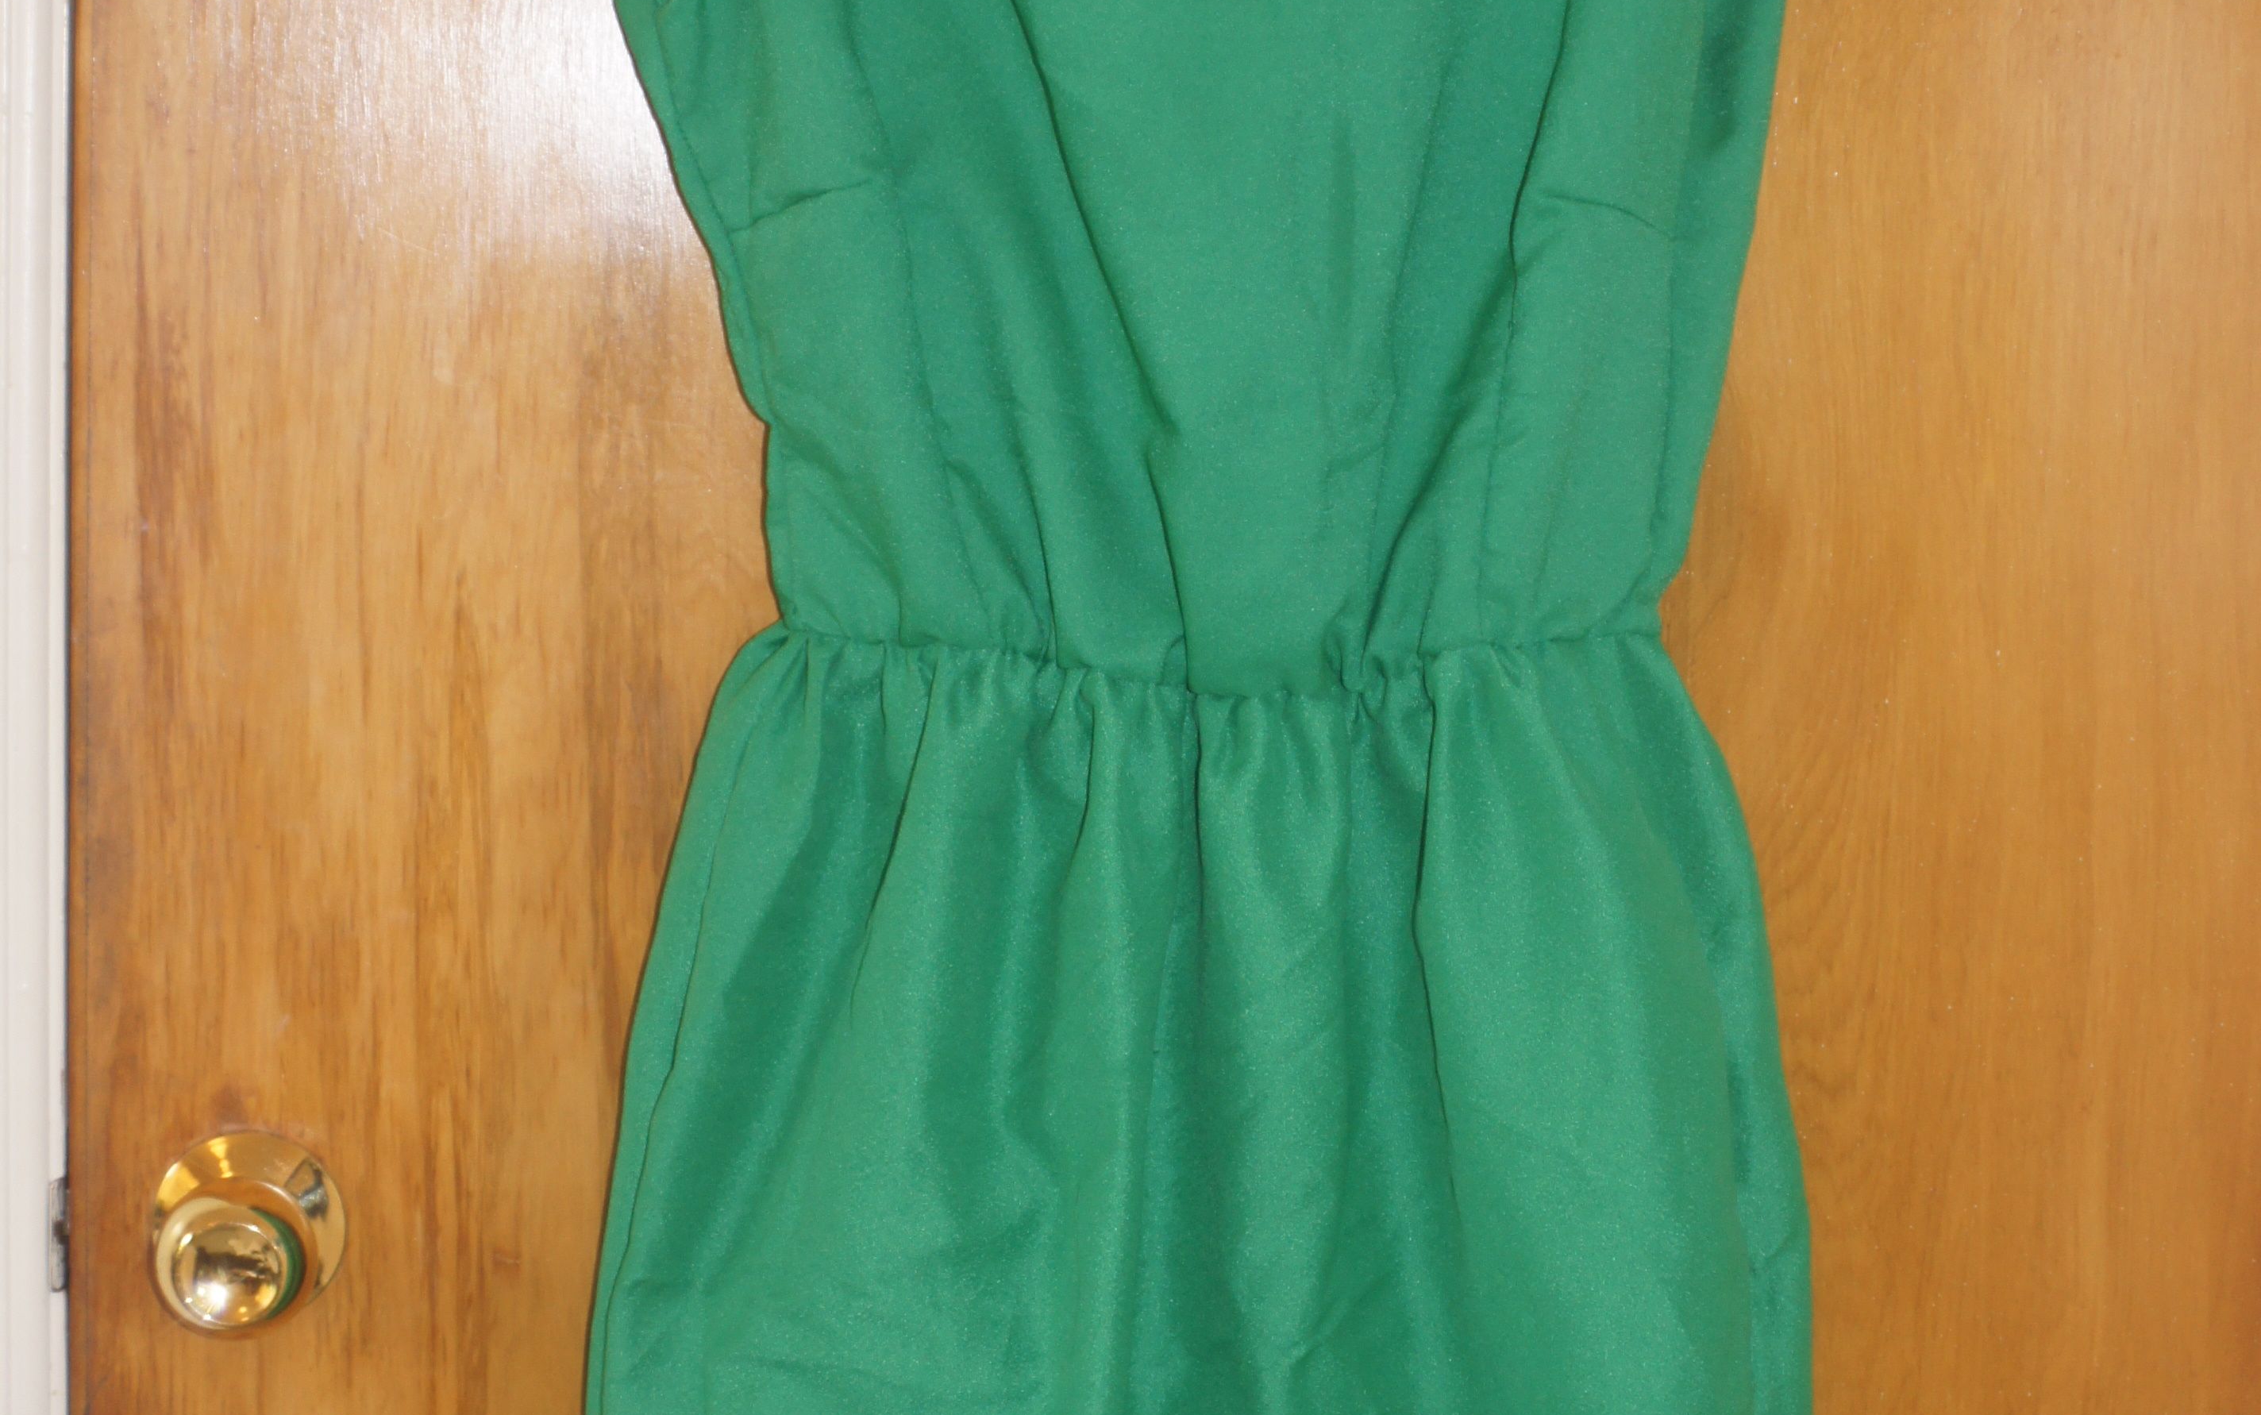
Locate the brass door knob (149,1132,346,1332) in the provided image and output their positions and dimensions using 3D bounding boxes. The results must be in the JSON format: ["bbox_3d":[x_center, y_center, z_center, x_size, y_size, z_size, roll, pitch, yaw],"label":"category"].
[{"bbox_3d":[-0.292,0.178,1.607,0.065,0.065,0.065,1,7,-4],"label":"brass door knob"}]

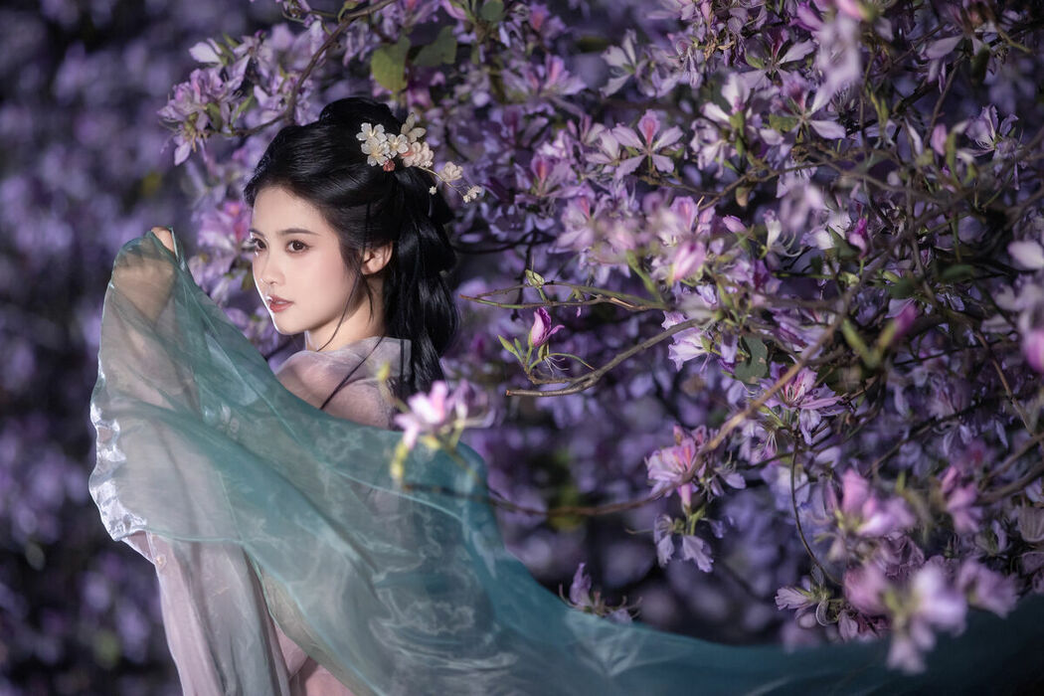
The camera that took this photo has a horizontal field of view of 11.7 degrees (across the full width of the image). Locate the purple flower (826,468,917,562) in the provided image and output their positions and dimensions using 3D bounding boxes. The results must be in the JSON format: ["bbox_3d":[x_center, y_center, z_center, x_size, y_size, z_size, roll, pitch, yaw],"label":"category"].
[{"bbox_3d":[0.362,0.172,5.250,0.088,0.097,0.080,0,0,-20],"label":"purple flower"}]

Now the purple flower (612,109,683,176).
[{"bbox_3d":[0.142,-0.233,5.750,0.079,0.074,0.050,0,0,0],"label":"purple flower"}]

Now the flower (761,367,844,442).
[{"bbox_3d":[0.307,0.062,5.550,0.089,0.085,0.075,0,0,0],"label":"flower"}]

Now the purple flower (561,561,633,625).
[{"bbox_3d":[0.085,0.274,5.700,0.083,0.073,0.070,0,0,0],"label":"purple flower"}]

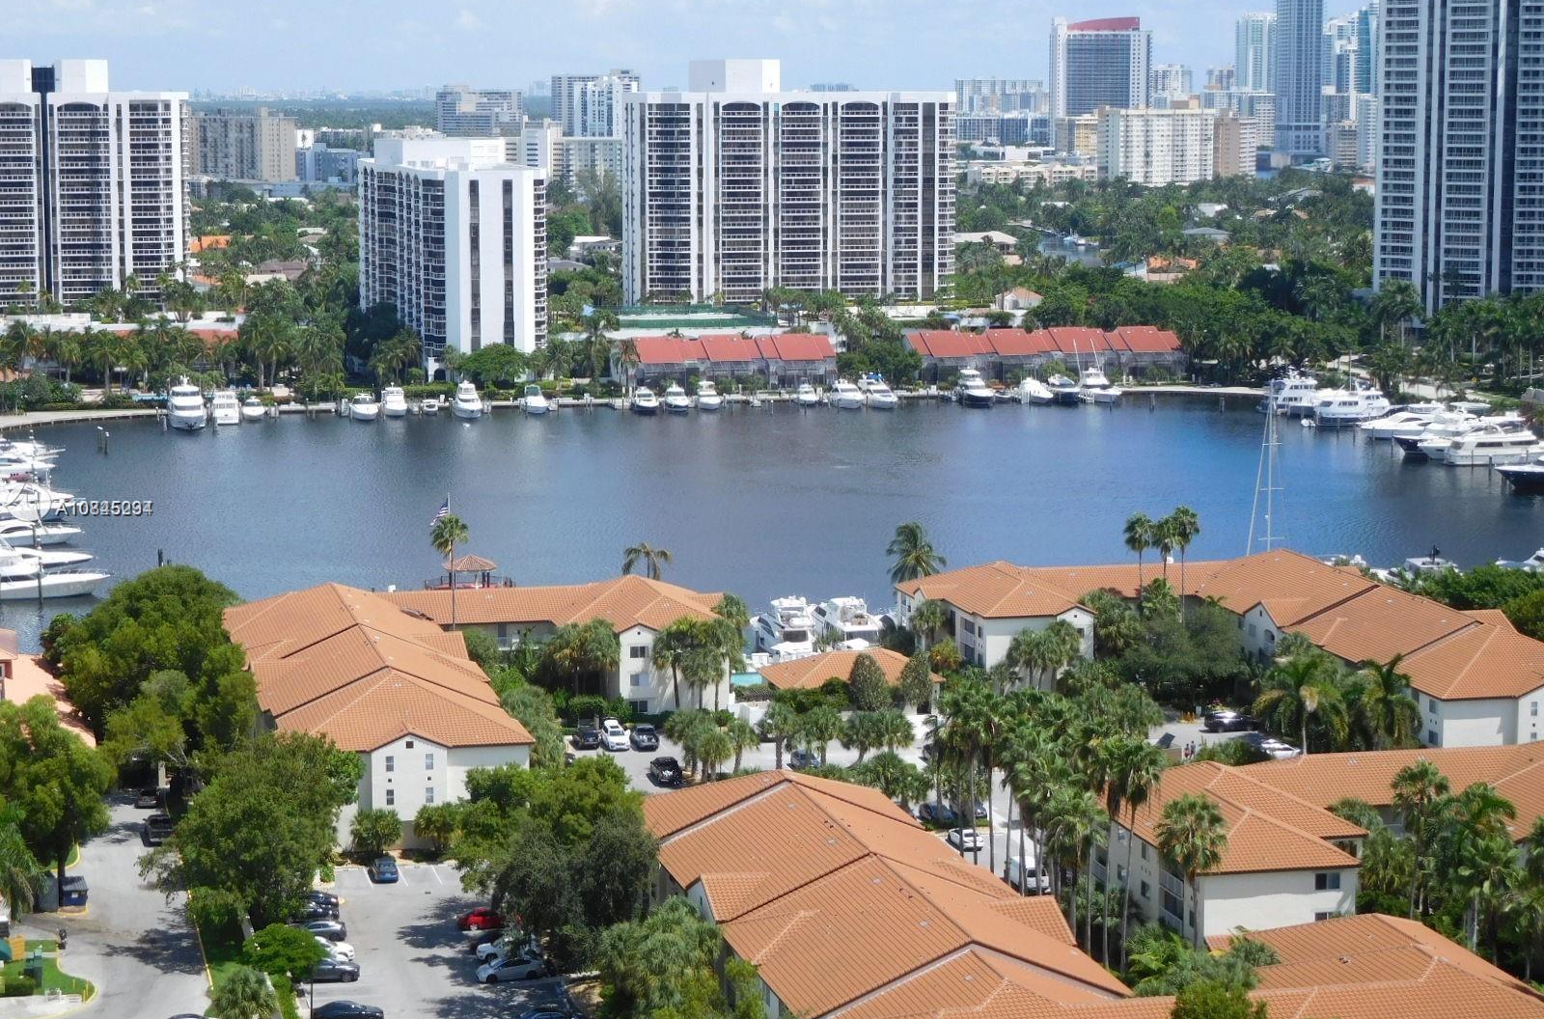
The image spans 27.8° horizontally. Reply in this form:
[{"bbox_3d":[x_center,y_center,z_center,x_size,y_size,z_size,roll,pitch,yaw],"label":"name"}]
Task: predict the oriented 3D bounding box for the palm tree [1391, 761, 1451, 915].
[{"bbox_3d":[44.183,23.577,213.565,4.000,13.200,4.000,0,8,0],"label":"palm tree"}]

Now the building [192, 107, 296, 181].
[{"bbox_3d":[-292.199,-198.538,1727.681,60.000,48.500,24.000,7,10,40],"label":"building"}]

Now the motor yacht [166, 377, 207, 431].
[{"bbox_3d":[-107.200,-20.018,571.000,6.500,9.000,27.500,-2,8,-17],"label":"motor yacht"}]

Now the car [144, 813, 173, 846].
[{"bbox_3d":[-49.006,25.534,250.796,2.000,1.900,5.700,-2,8,-14],"label":"car"}]

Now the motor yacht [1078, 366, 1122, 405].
[{"bbox_3d":[63.156,-24.138,601.714,4.600,6.300,14.000,-3,8,-24],"label":"motor yacht"}]

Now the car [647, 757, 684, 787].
[{"bbox_3d":[-9.099,22.399,267.338,1.870,1.660,4.700,-2,8,-12],"label":"car"}]

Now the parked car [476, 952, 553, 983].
[{"bbox_3d":[-17.258,30.296,207.670,4.500,1.470,1.790,-3,8,-18],"label":"parked car"}]

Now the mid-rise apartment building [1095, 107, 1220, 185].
[{"bbox_3d":[213.939,-198.778,1737.450,85.140,47.000,15.500,-7,11,-44],"label":"mid-rise apartment building"}]

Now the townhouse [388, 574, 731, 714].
[{"bbox_3d":[-21.700,12.657,300.100,31.300,12.200,20.000,-2,8,-15],"label":"townhouse"}]

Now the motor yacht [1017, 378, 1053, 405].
[{"bbox_3d":[52.600,-23.238,611.434,4.100,4.500,13.000,-3,8,-18],"label":"motor yacht"}]

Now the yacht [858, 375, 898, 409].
[{"bbox_3d":[21.600,-22.940,604.410,4.800,5.800,17.500,-2,8,-16],"label":"yacht"}]

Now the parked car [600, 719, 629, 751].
[{"bbox_3d":[-14.101,20.211,281.077,1.920,1.700,4.700,-1,8,-11],"label":"parked car"}]

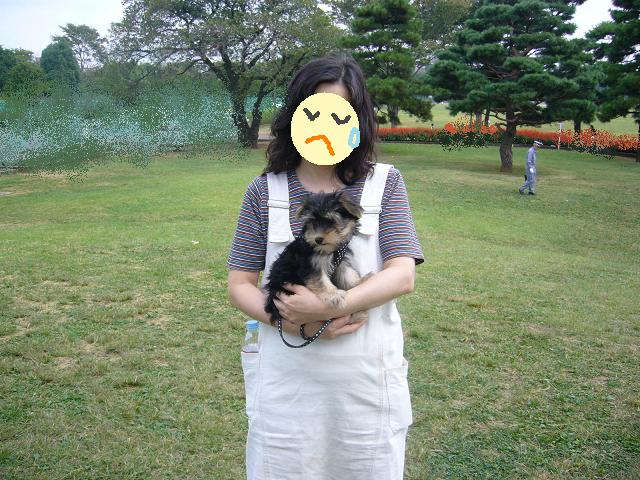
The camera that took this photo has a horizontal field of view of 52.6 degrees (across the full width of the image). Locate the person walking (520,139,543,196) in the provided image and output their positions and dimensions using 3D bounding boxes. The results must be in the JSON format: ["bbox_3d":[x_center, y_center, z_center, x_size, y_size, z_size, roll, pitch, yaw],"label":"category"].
[{"bbox_3d":[6.338,-2.159,19.390,0.660,1.610,0.520,1,8,10],"label":"person walking"}]

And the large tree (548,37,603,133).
[{"bbox_3d":[16.208,-9.606,41.050,3.900,6.390,3.900,0,8,0],"label":"large tree"}]

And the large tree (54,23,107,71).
[{"bbox_3d":[-24.516,-17.091,66.240,5.700,9.970,5.500,0,8,0],"label":"large tree"}]

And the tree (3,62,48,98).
[{"bbox_3d":[-21.403,-10.189,47.028,3.600,5.270,3.600,0,8,0],"label":"tree"}]

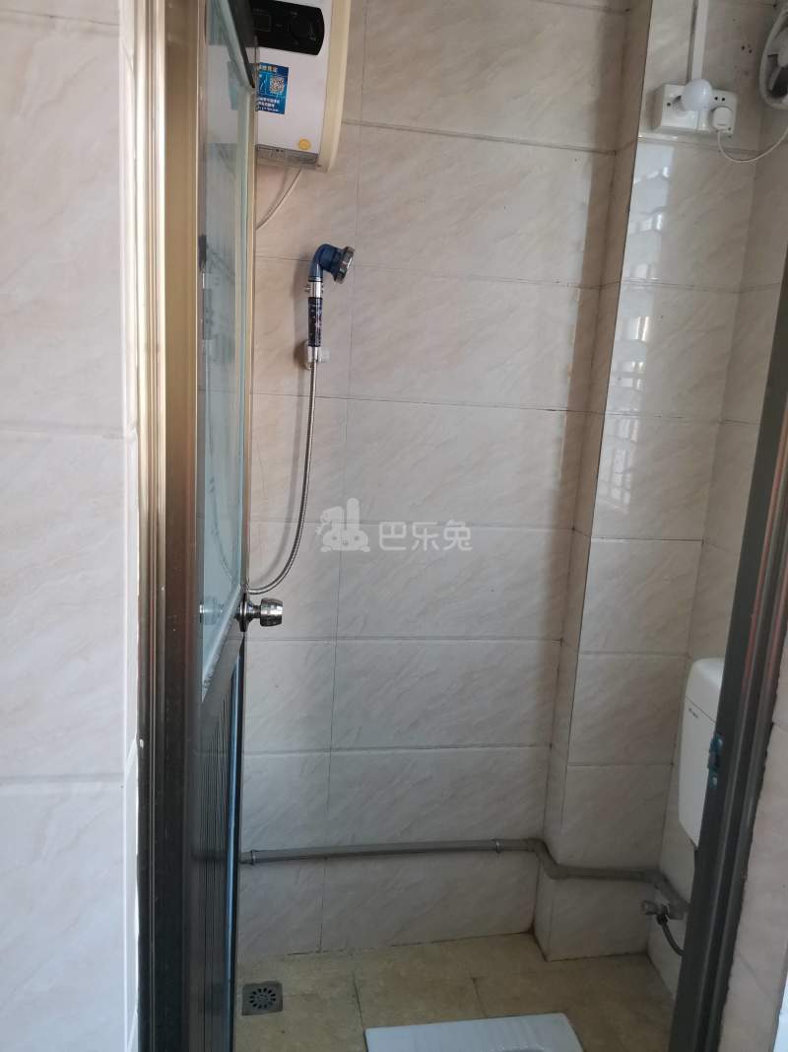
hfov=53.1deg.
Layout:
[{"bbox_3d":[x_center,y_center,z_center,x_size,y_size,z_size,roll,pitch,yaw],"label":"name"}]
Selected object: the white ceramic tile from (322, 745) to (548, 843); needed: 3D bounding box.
[{"bbox_3d":[0.124,0.737,2.126,0.601,0.301,0.015,1,11,-11],"label":"white ceramic tile"}]

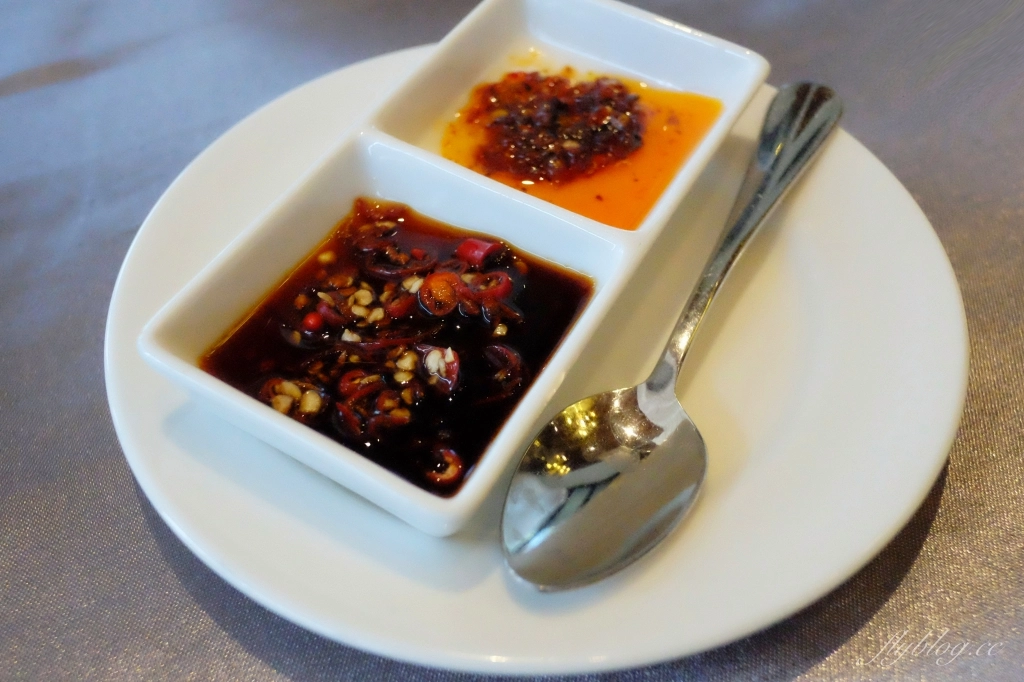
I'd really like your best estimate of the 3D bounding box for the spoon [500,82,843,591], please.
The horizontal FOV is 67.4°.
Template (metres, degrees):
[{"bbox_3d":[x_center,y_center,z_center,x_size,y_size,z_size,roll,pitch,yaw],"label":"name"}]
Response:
[{"bbox_3d":[0.042,-0.012,0.157,0.030,0.017,0.145,23,58,19],"label":"spoon"}]

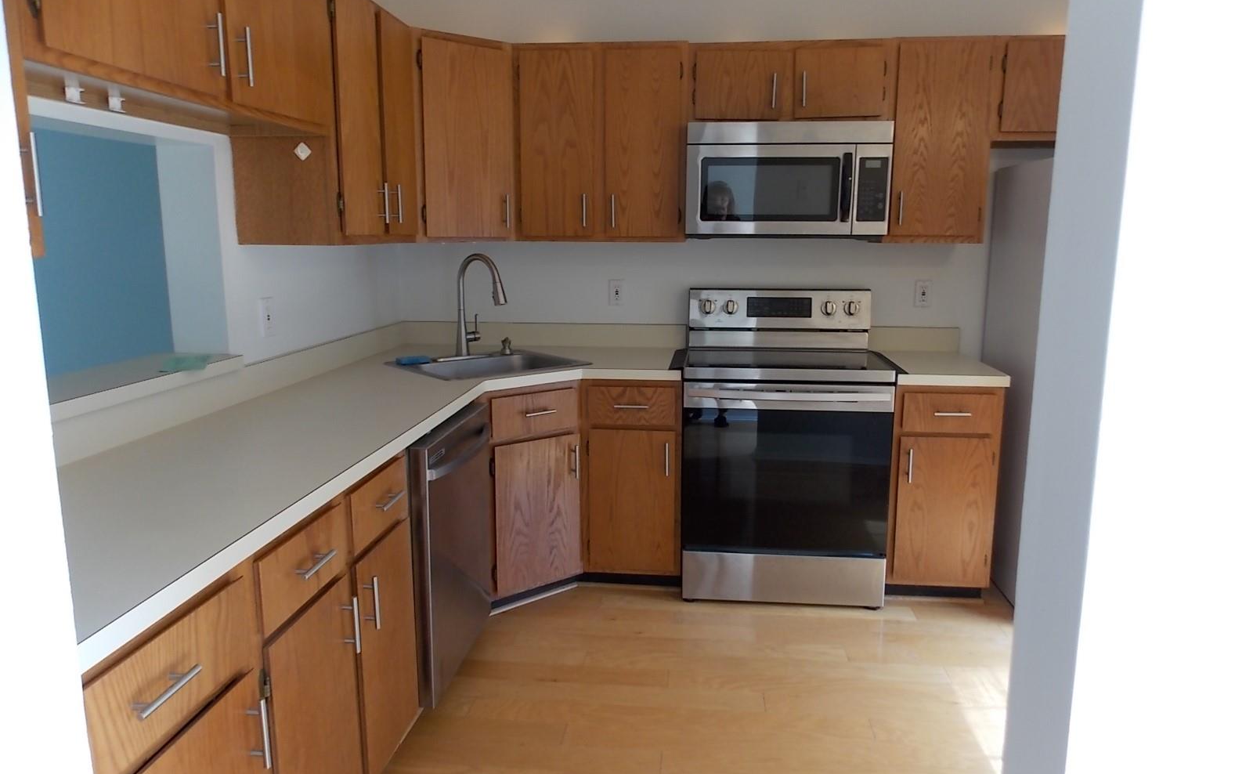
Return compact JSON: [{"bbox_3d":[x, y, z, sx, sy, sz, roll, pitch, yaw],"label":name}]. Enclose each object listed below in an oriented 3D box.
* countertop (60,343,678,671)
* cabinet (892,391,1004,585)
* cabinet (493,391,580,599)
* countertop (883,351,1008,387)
[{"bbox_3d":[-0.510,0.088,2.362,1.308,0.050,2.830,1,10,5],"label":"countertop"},{"bbox_3d":[1.196,0.334,3.368,0.387,0.796,0.630,1,10,5],"label":"cabinet"},{"bbox_3d":[-0.515,0.348,3.270,0.460,0.796,0.580,-8,13,-39],"label":"cabinet"},{"bbox_3d":[1.203,-0.079,3.297,0.394,0.040,0.634,1,10,5],"label":"countertop"}]

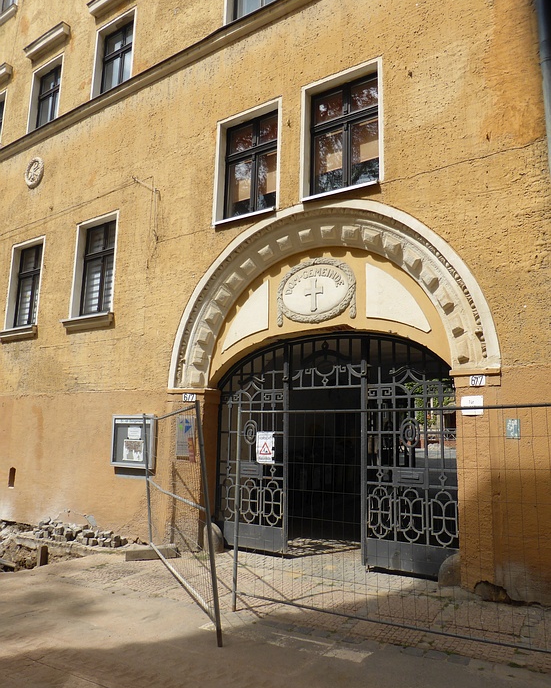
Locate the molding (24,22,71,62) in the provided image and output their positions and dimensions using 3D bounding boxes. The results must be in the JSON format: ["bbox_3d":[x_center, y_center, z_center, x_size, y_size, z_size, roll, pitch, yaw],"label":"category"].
[{"bbox_3d":[-5.435,-7.161,12.602,1.573,0.259,0.210,-6,-13,34],"label":"molding"}]

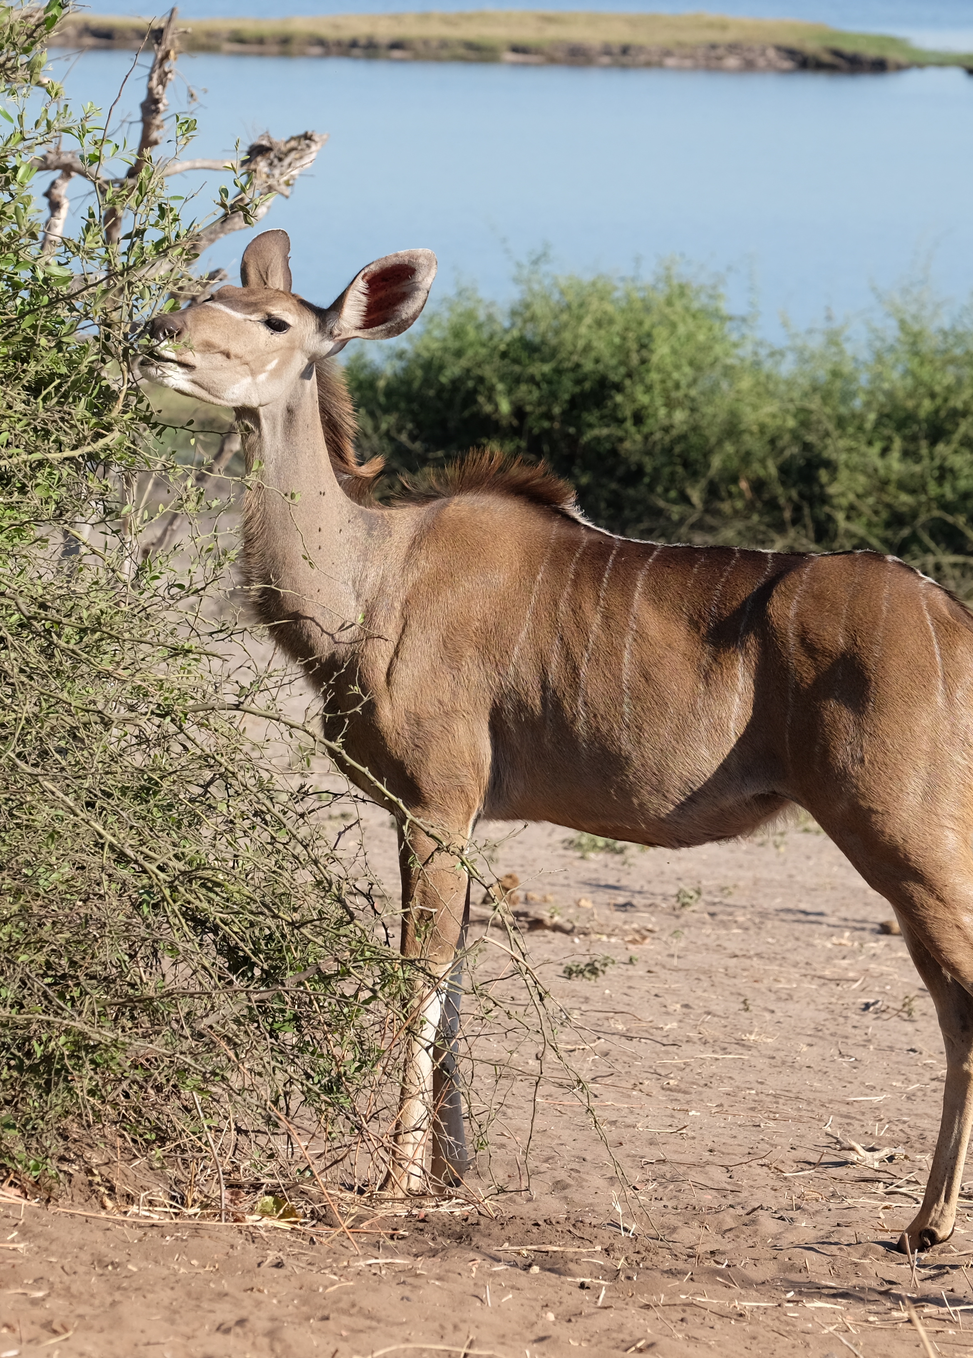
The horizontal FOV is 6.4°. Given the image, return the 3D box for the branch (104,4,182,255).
[{"bbox_3d":[-0.761,-1.215,19.200,0.100,0.558,0.100,13,0,0],"label":"branch"}]

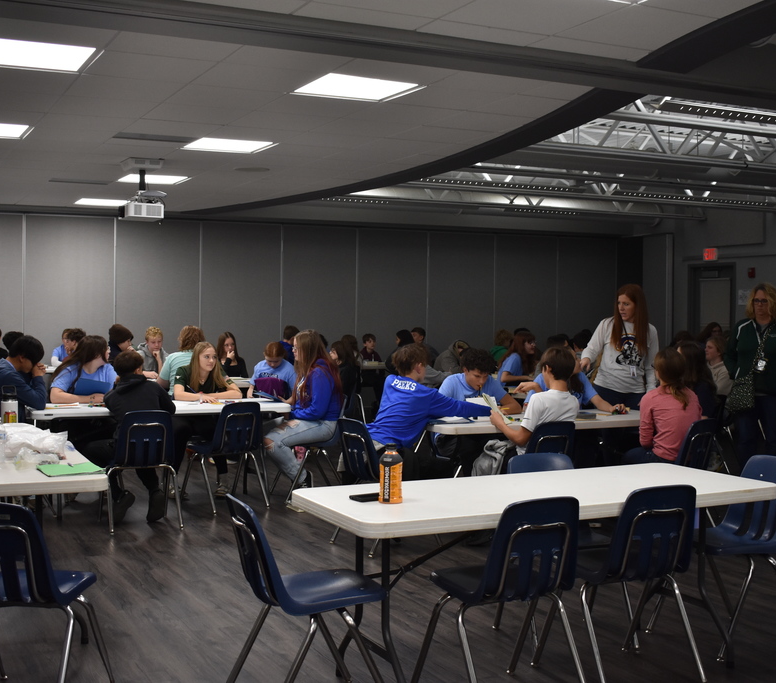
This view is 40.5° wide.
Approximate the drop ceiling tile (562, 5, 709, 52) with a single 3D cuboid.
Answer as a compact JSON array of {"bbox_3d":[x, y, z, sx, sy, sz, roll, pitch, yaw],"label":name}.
[{"bbox_3d":[1.181,-1.451,4.822,0.605,0.020,0.605,-1,2,-26],"label":"drop ceiling tile"}]

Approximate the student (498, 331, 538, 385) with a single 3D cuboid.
[{"bbox_3d":[1.276,0.519,9.700,0.720,1.220,0.460,0,2,-5],"label":"student"}]

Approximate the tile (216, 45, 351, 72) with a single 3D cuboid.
[{"bbox_3d":[-0.458,-1.464,5.380,0.605,0.020,0.605,-1,2,-26],"label":"tile"}]

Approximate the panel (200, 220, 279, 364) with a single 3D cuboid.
[{"bbox_3d":[-1.960,-0.291,13.970,1.110,2.544,0.080,0,2,-25],"label":"panel"}]

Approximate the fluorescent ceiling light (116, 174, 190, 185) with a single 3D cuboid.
[{"bbox_3d":[-2.335,-1.645,10.587,0.610,0.060,0.610,-1,2,-26],"label":"fluorescent ceiling light"}]

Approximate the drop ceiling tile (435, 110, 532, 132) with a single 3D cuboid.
[{"bbox_3d":[0.641,-1.530,7.276,0.605,0.020,0.605,-1,2,-26],"label":"drop ceiling tile"}]

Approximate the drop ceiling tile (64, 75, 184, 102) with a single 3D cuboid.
[{"bbox_3d":[-1.551,-1.496,6.218,0.610,0.020,0.610,-1,2,-26],"label":"drop ceiling tile"}]

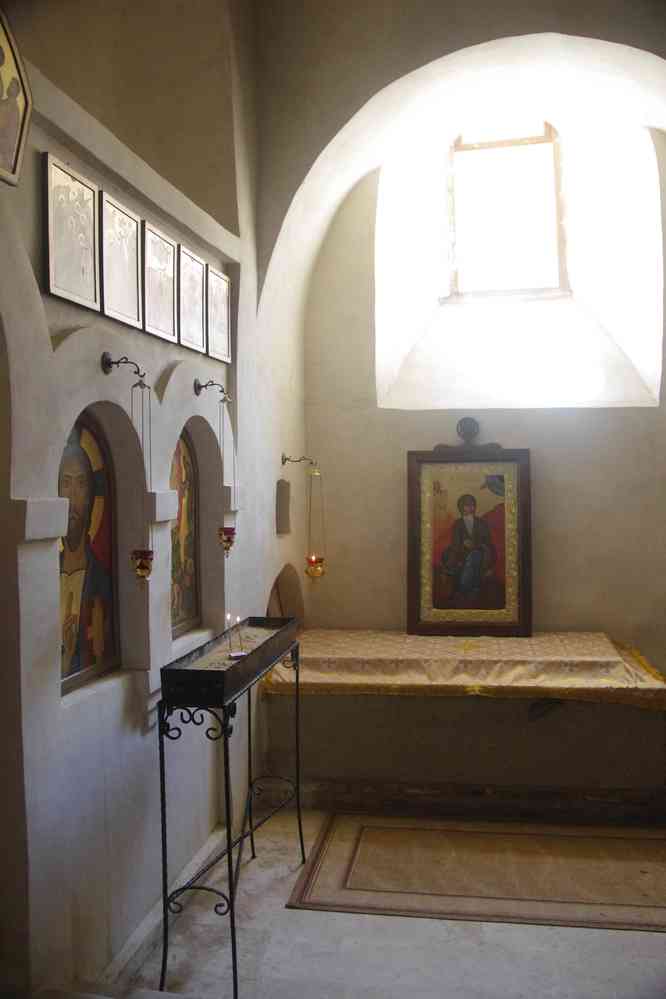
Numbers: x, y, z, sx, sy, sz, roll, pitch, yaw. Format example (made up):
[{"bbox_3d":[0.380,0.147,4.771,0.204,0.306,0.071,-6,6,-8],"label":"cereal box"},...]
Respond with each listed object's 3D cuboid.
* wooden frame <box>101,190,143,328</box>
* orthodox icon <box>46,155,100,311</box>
[{"bbox_3d":[-0.701,-0.775,2.836,0.025,0.379,0.286,0,2,12],"label":"wooden frame"},{"bbox_3d":[-0.765,-0.769,2.524,0.025,0.379,0.294,0,2,12],"label":"orthodox icon"}]

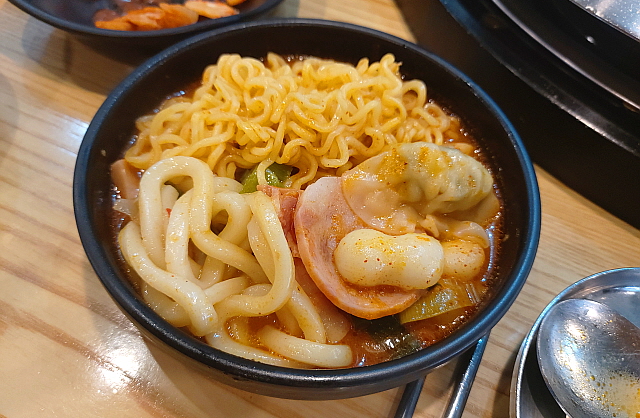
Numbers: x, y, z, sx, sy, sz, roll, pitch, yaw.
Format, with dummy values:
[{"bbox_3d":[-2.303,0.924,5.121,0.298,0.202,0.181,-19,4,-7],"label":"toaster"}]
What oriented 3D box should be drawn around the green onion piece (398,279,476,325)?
[{"bbox_3d":[0.038,0.029,0.158,0.027,0.008,0.013,-11,58,-11],"label":"green onion piece"}]

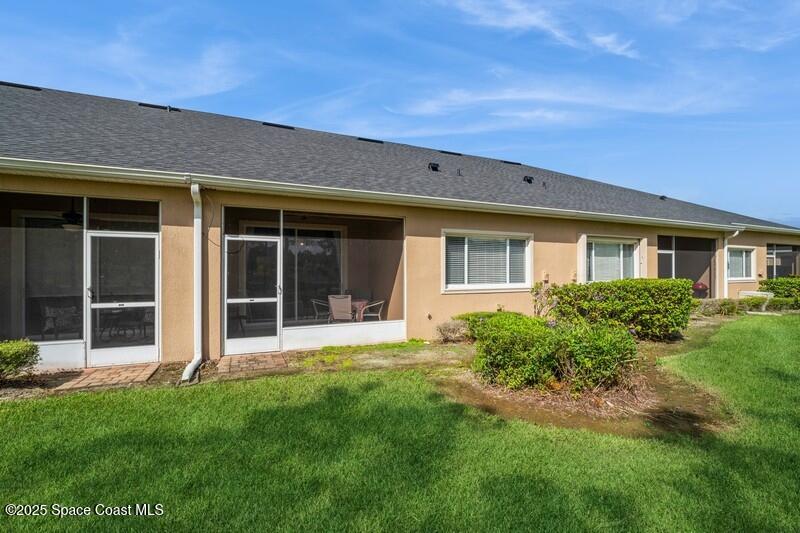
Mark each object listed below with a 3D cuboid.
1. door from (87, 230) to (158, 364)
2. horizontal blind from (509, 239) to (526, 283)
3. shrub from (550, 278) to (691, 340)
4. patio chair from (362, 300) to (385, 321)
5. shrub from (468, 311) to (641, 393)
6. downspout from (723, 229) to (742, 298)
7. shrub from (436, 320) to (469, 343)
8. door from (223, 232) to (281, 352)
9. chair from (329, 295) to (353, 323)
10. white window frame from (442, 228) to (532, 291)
[{"bbox_3d":[-4.280,0.510,5.153,0.910,2.030,0.050,0,0,-22],"label":"door"},{"bbox_3d":[2.920,-0.150,8.260,0.540,1.080,0.050,0,0,-22],"label":"horizontal blind"},{"bbox_3d":[5.100,0.940,7.650,3.250,1.220,1.050,0,0,-22],"label":"shrub"},{"bbox_3d":[-0.620,1.070,7.800,0.580,0.850,0.560,0,0,-12],"label":"patio chair"},{"bbox_3d":[2.340,1.165,5.080,2.050,0.800,1.300,0,0,-22],"label":"shrub"},{"bbox_3d":[11.530,0.030,11.500,0.140,2.800,0.450,0,0,-22],"label":"downspout"},{"bbox_3d":[1.100,1.340,7.000,0.640,0.430,0.500,0,0,-22],"label":"shrub"},{"bbox_3d":[-2.568,0.497,5.852,0.900,2.030,0.050,0,0,-22],"label":"door"},{"bbox_3d":[-1.270,1.040,7.250,0.560,0.910,0.640,0,0,12],"label":"chair"},{"bbox_3d":[2.130,-0.110,7.770,2.600,1.430,0.120,0,0,-22],"label":"white window frame"}]

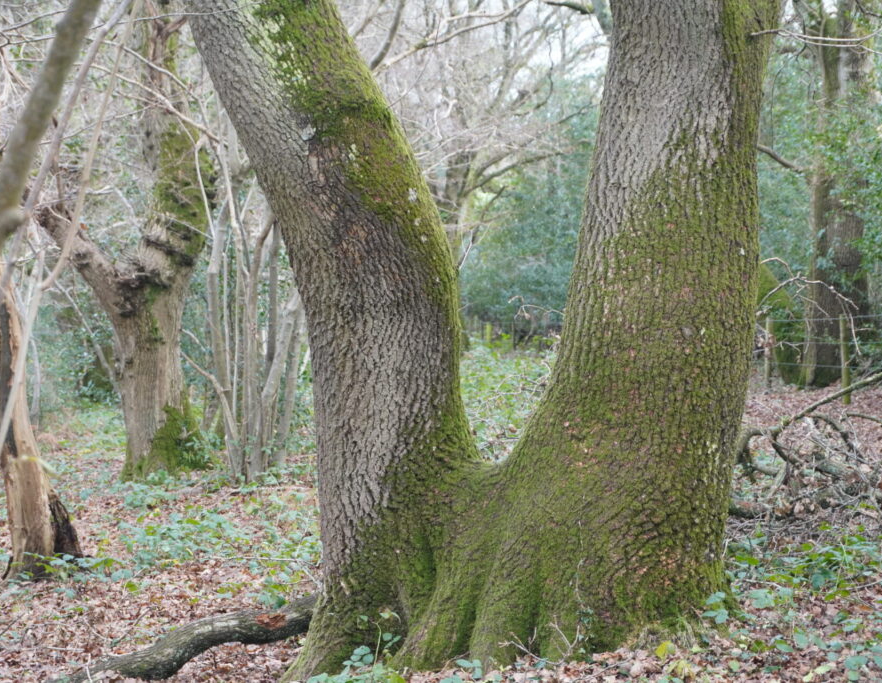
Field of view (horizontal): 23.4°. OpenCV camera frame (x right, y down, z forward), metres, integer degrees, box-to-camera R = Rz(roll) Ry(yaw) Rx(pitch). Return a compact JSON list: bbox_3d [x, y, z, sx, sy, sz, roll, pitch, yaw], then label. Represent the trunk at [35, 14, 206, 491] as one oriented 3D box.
[{"bbox_3d":[-2.418,-0.741,16.300,1.300,3.600,0.900,0,1,0],"label":"trunk"}]

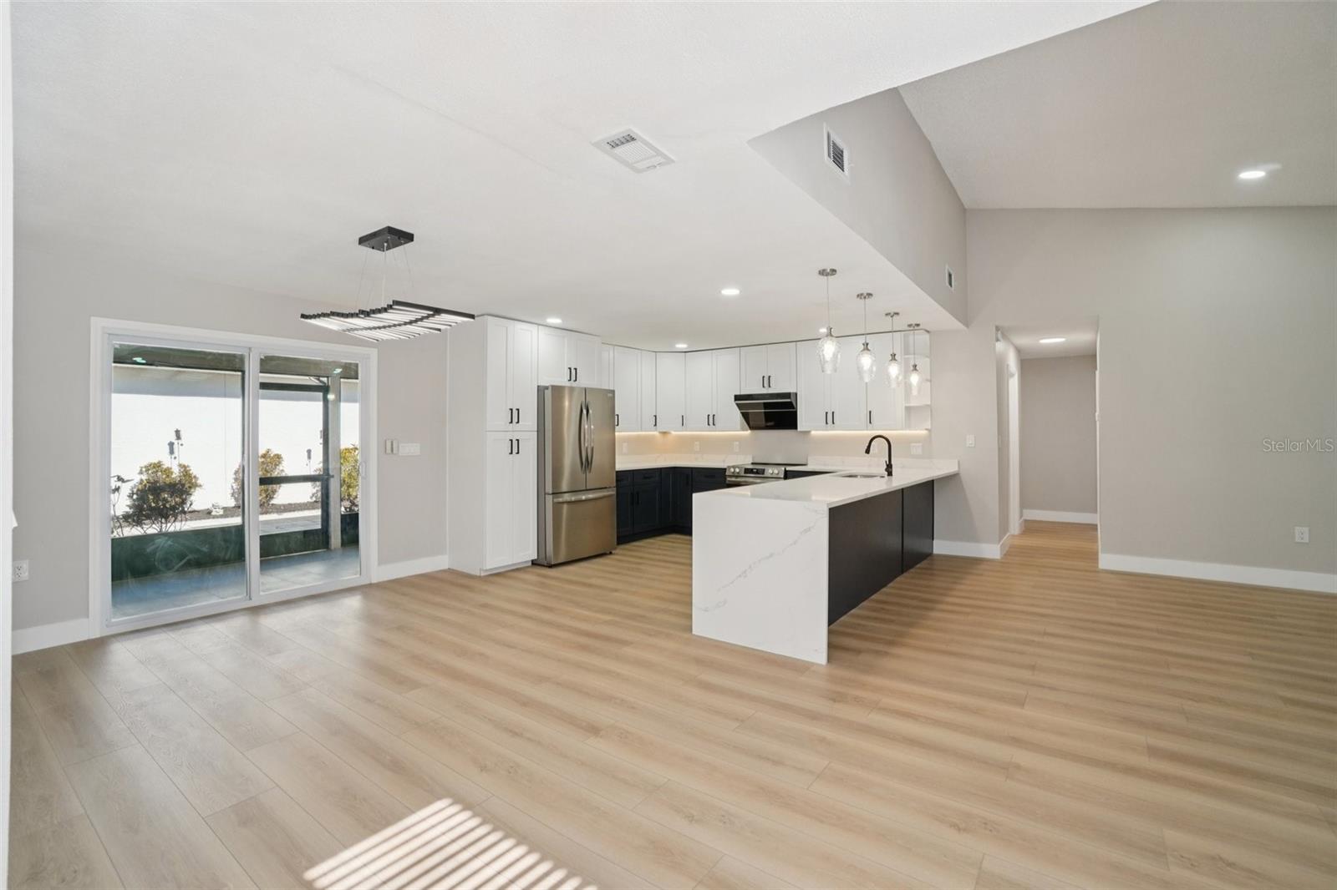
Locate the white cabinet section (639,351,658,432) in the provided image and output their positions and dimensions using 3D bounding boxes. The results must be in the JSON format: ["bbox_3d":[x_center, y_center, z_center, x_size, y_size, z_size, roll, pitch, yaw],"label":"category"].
[{"bbox_3d":[-0.393,-0.722,7.574,0.330,1.063,0.320,1,1,37],"label":"white cabinet section"}]

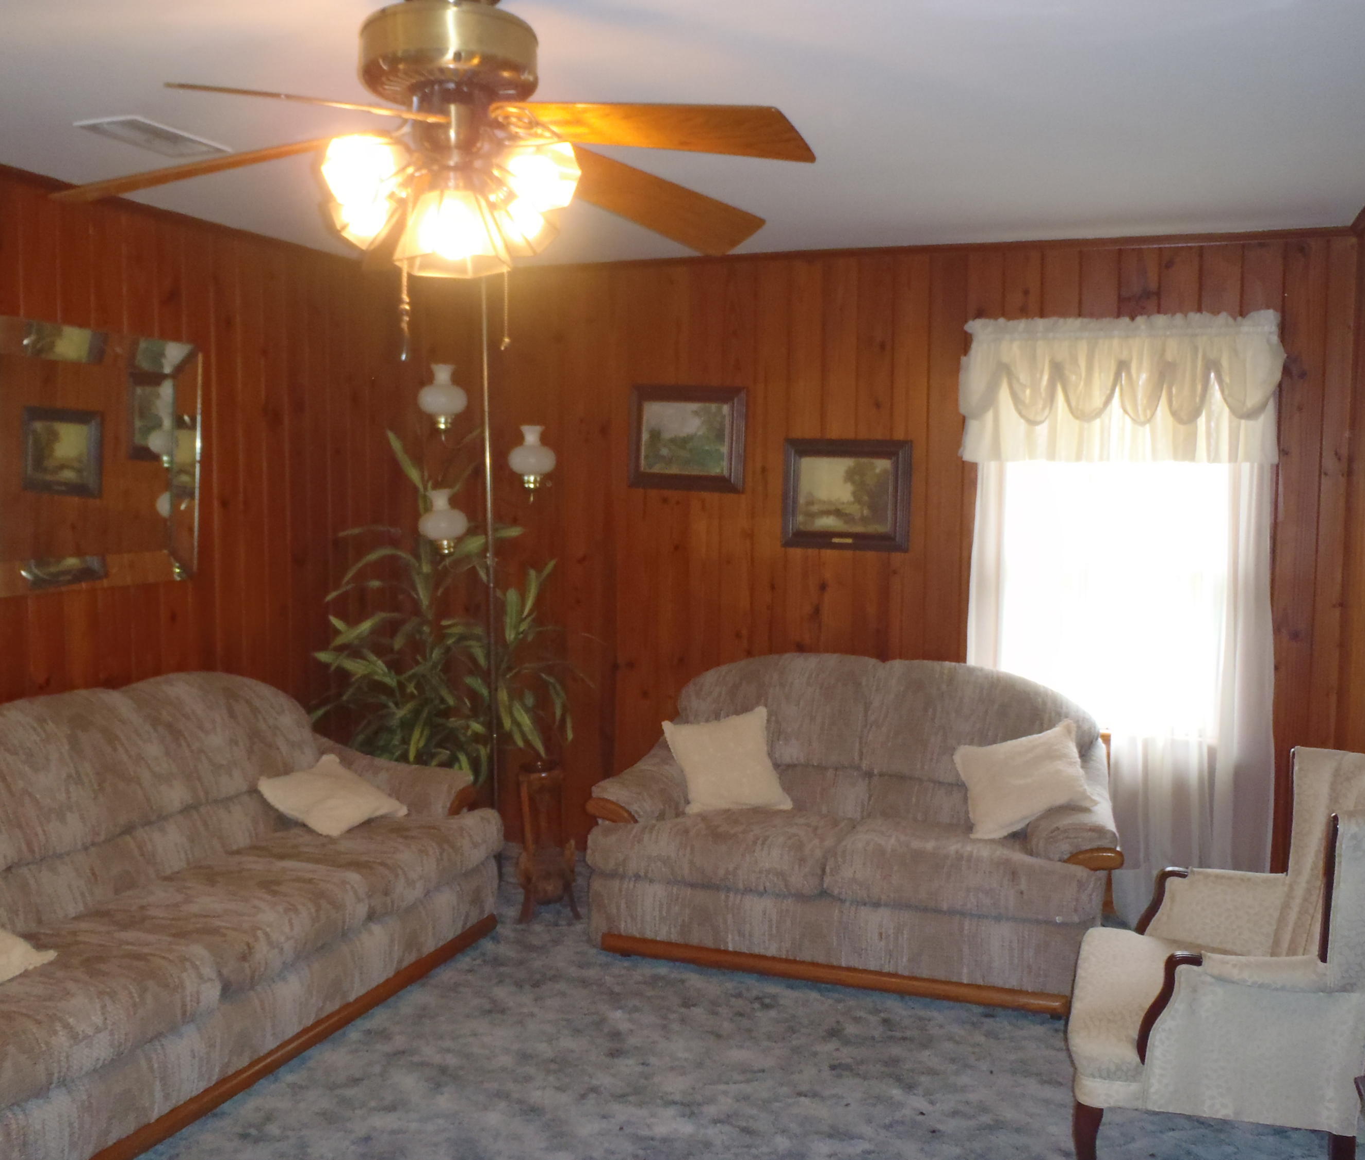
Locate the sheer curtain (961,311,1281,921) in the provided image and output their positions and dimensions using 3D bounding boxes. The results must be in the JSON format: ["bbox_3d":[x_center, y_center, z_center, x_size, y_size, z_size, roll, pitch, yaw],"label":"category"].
[{"bbox_3d":[1.508,0.144,4.405,1.050,2.150,0.140,2,5,21],"label":"sheer curtain"}]

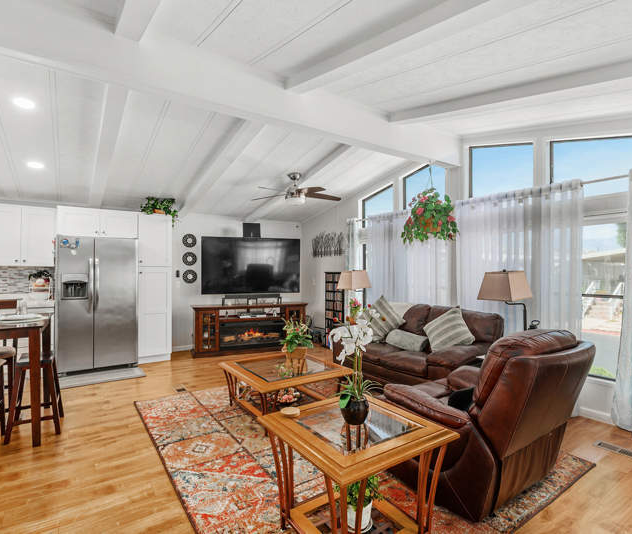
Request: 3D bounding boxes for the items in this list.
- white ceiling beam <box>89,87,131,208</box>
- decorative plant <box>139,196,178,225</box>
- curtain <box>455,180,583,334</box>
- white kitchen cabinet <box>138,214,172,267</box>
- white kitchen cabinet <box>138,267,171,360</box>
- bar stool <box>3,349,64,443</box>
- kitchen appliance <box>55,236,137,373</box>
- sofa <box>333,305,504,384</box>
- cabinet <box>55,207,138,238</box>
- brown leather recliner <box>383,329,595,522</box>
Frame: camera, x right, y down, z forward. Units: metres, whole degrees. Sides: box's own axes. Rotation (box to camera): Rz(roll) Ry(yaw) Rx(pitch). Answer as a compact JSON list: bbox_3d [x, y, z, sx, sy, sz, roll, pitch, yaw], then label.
[{"bbox_3d":[-2.292,-1.213,3.853,0.140,0.125,3.250,0,-10,-34],"label":"white ceiling beam"},{"bbox_3d":[-2.340,-0.820,5.321,0.500,0.420,0.340,0,-1,-34],"label":"decorative plant"},{"bbox_3d":[2.050,0.300,3.765,0.120,2.160,1.300,0,0,-34],"label":"curtain"},{"bbox_3d":[-2.460,-0.378,5.346,0.457,0.755,0.600,0,0,-34],"label":"white kitchen cabinet"},{"bbox_3d":[-2.493,0.694,5.390,0.447,1.370,0.590,0,0,-34],"label":"white kitchen cabinet"},{"bbox_3d":[-2.375,1.056,3.023,0.380,0.620,0.470,0,0,-34],"label":"bar stool"},{"bbox_3d":[-3.037,0.491,4.947,0.915,1.770,0.710,0,0,-34],"label":"kitchen appliance"},{"bbox_3d":[1.103,0.915,4.209,0.920,0.900,1.880,0,-1,-34],"label":"sofa"},{"bbox_3d":[-3.074,-0.589,5.038,0.930,0.380,0.600,0,-1,-34],"label":"cabinet"},{"bbox_3d":[1.067,0.858,2.251,0.970,0.980,0.970,0,-1,-34],"label":"brown leather recliner"}]

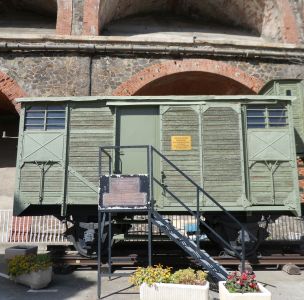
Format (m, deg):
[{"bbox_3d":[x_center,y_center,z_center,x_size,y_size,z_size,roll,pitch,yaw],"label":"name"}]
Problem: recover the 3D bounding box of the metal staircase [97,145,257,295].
[{"bbox_3d":[0.417,1.181,4.867,2.560,2.380,0.900,-1,-8,1],"label":"metal staircase"}]

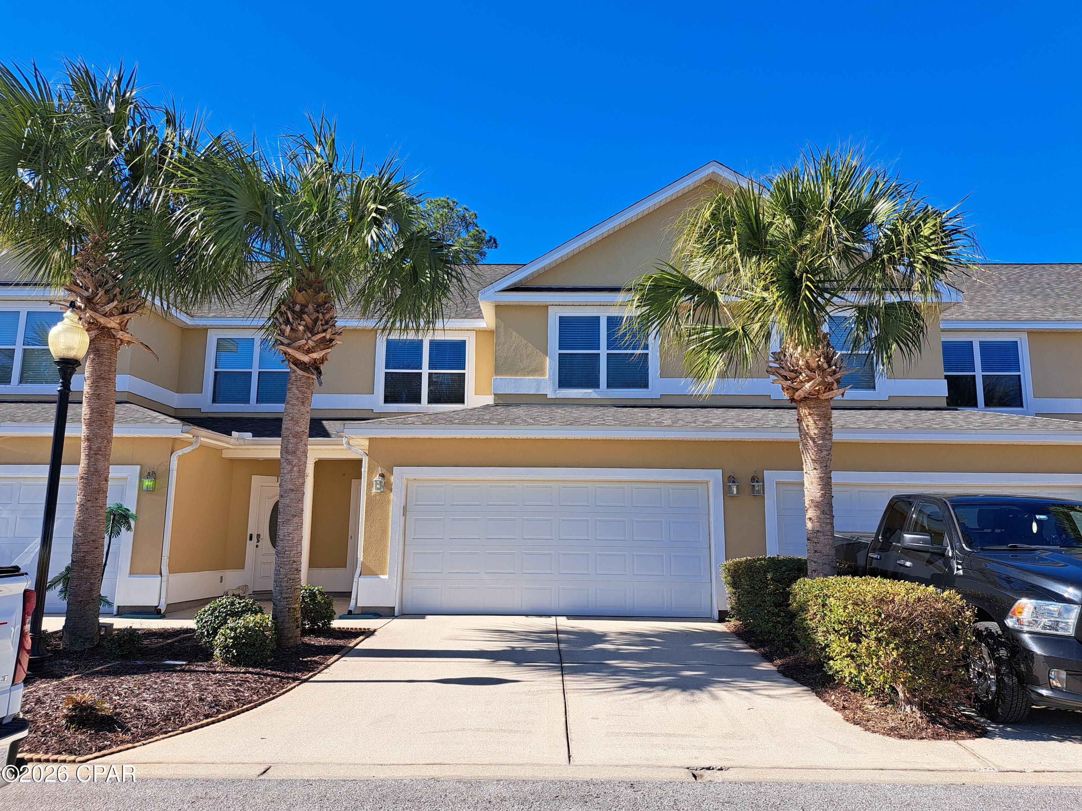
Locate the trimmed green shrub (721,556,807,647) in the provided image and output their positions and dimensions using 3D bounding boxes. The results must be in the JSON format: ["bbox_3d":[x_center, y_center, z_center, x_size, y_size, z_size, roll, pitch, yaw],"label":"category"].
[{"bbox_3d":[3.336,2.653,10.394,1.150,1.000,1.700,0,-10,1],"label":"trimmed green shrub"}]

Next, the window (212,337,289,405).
[{"bbox_3d":[-6.287,-0.757,16.420,1.820,1.550,0.100,0,-9,1],"label":"window"}]

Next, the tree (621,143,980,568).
[{"bbox_3d":[3.265,-0.090,9.200,4.219,6.152,4.000,0,-9,1],"label":"tree"}]

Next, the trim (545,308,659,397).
[{"bbox_3d":[1.216,-1.036,14.543,2.171,1.817,0.120,0,-9,1],"label":"trim"}]

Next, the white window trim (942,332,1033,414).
[{"bbox_3d":[9.456,-0.697,16.105,2.150,1.828,0.120,0,-9,1],"label":"white window trim"}]

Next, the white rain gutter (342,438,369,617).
[{"bbox_3d":[-3.051,1.889,12.068,0.400,2.860,0.320,0,-10,1],"label":"white rain gutter"}]

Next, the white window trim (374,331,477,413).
[{"bbox_3d":[-2.469,-0.710,15.945,2.100,1.800,0.100,0,-10,1],"label":"white window trim"}]

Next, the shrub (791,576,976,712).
[{"bbox_3d":[3.199,2.234,7.190,1.130,1.051,1.700,0,-9,1],"label":"shrub"}]

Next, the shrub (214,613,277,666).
[{"bbox_3d":[-3.200,2.549,8.226,0.670,0.580,0.660,0,-10,1],"label":"shrub"}]

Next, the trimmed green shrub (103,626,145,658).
[{"bbox_3d":[-4.798,2.708,8.613,0.469,0.305,0.460,0,-9,1],"label":"trimmed green shrub"}]

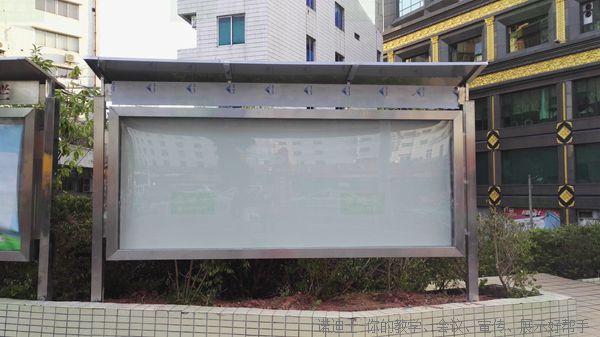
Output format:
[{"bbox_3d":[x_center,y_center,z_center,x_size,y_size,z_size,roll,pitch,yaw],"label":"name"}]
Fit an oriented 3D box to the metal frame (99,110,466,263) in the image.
[{"bbox_3d":[-0.095,0.134,3.760,3.088,1.300,0.080,0,-2,-2],"label":"metal frame"}]

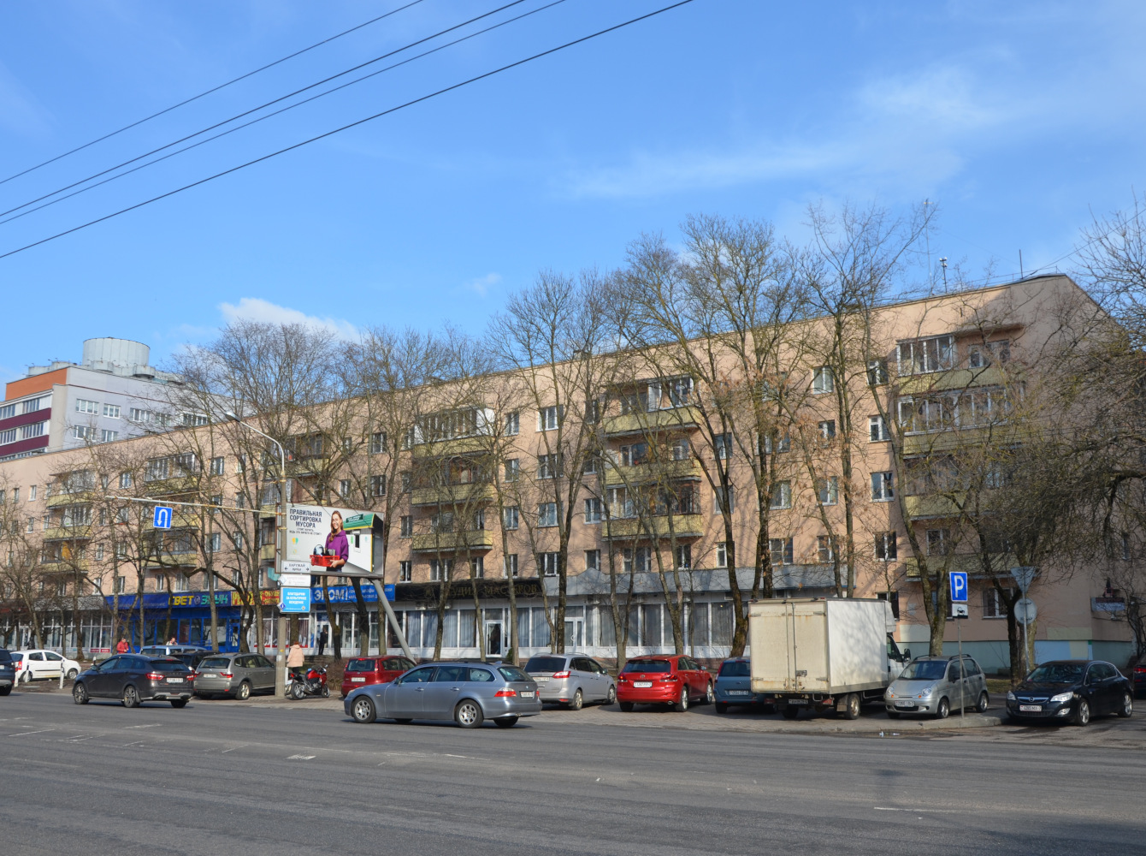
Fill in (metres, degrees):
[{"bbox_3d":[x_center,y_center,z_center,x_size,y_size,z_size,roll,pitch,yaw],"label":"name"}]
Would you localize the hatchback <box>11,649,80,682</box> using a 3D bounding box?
[{"bbox_3d":[-26.369,11.859,55.077,1.595,1.480,3.535,-8,-14,36],"label":"hatchback"}]

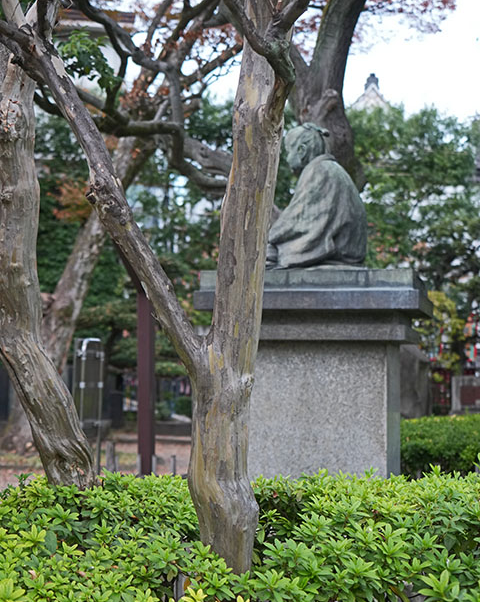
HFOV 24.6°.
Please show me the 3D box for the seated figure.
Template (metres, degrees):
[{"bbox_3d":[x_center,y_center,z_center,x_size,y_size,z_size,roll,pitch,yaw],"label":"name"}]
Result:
[{"bbox_3d":[0.392,-0.529,6.058,0.640,0.820,0.660,0,-3,13],"label":"seated figure"}]

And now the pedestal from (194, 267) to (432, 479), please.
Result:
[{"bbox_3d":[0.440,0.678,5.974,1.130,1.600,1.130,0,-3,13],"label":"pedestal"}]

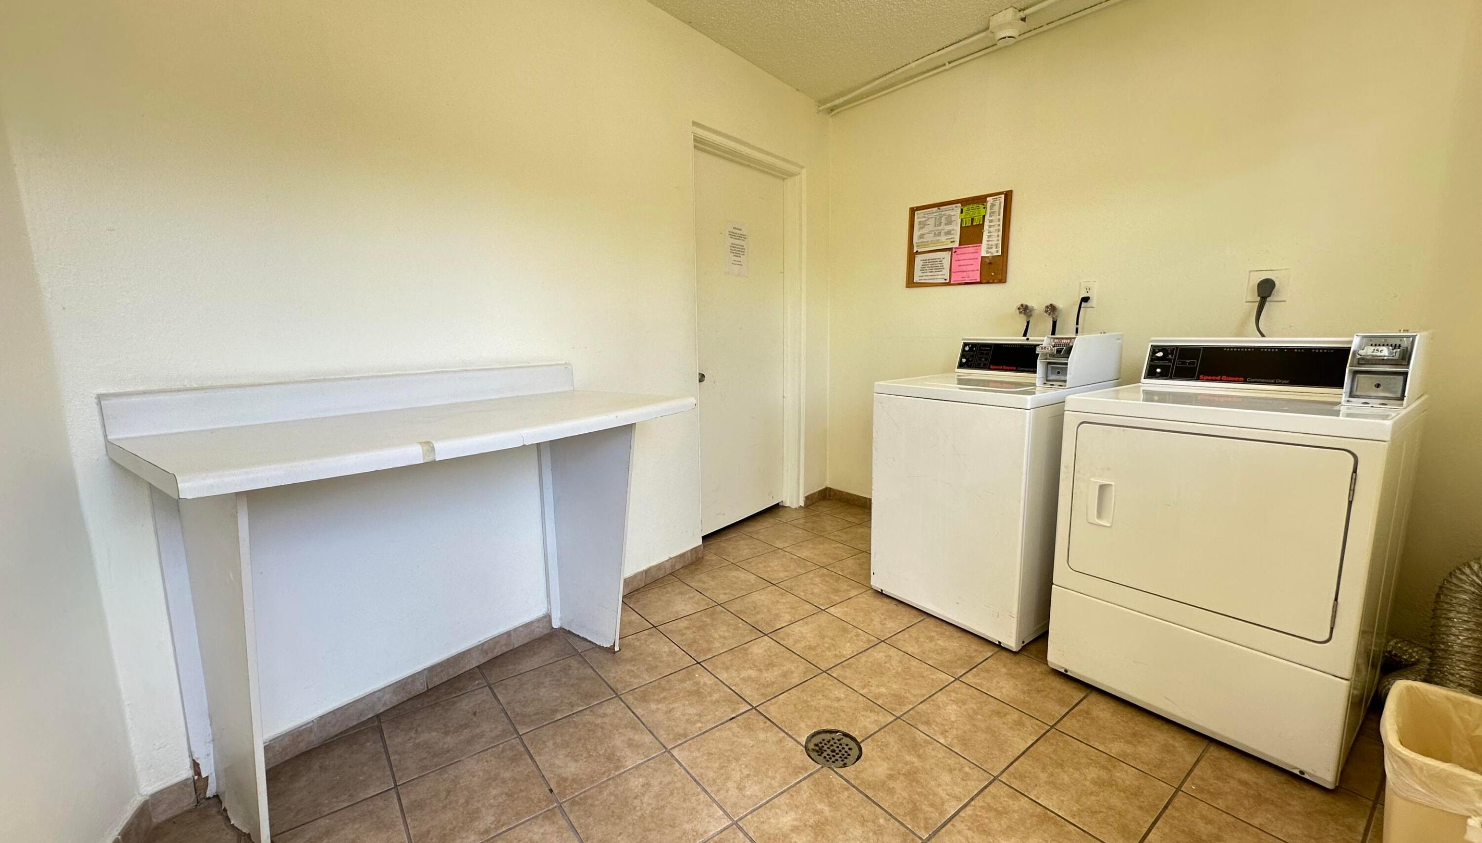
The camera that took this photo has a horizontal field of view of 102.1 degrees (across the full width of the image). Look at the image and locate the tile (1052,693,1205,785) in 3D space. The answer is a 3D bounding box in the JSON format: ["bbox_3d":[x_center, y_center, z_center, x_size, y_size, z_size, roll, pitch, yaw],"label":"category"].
[{"bbox_3d":[1.107,0.885,1.690,0.298,0.010,0.298,-7,11,-37],"label":"tile"}]

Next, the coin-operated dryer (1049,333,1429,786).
[{"bbox_3d":[1.490,0.289,1.845,0.685,1.090,0.685,-7,11,-37],"label":"coin-operated dryer"}]

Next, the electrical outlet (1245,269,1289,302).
[{"bbox_3d":[1.933,-0.496,2.200,0.015,0.115,0.115,-8,12,-39],"label":"electrical outlet"}]

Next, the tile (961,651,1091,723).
[{"bbox_3d":[0.933,0.854,1.951,0.302,0.010,0.302,-8,12,-37],"label":"tile"}]

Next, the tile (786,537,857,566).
[{"bbox_3d":[0.421,0.674,3.099,0.302,0.010,0.302,-8,12,-37],"label":"tile"}]

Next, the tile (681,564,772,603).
[{"bbox_3d":[-0.065,0.743,2.728,0.302,0.010,0.302,-8,12,-37],"label":"tile"}]

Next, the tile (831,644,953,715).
[{"bbox_3d":[0.497,0.849,1.991,0.300,0.010,0.300,-7,12,-37],"label":"tile"}]

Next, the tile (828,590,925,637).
[{"bbox_3d":[0.547,0.773,2.401,0.298,0.010,0.298,-7,11,-37],"label":"tile"}]

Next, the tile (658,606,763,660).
[{"bbox_3d":[-0.120,0.813,2.301,0.302,0.010,0.302,-8,12,-37],"label":"tile"}]

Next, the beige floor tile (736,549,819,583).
[{"bbox_3d":[0.178,0.699,2.889,0.300,0.010,0.300,-7,12,-37],"label":"beige floor tile"}]

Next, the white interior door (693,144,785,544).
[{"bbox_3d":[-0.035,-0.410,3.393,0.042,2.010,0.910,6,12,37],"label":"white interior door"}]

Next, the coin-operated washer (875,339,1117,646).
[{"bbox_3d":[1.046,0.199,2.501,0.716,1.103,0.651,-7,11,-37],"label":"coin-operated washer"}]

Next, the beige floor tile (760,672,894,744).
[{"bbox_3d":[0.253,0.874,1.796,0.298,0.010,0.298,-7,11,-37],"label":"beige floor tile"}]

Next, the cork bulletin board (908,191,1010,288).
[{"bbox_3d":[1.105,-0.914,3.079,0.018,0.430,0.585,-7,11,-37],"label":"cork bulletin board"}]

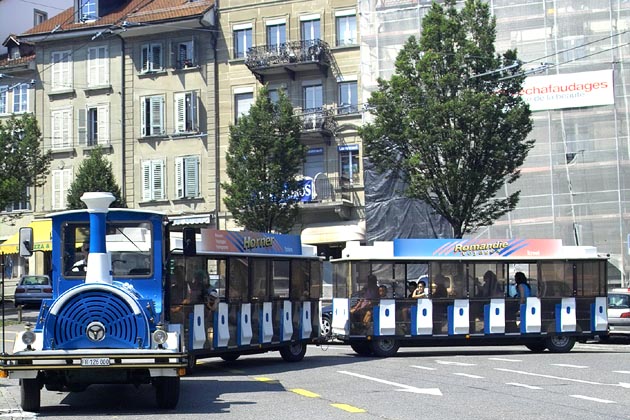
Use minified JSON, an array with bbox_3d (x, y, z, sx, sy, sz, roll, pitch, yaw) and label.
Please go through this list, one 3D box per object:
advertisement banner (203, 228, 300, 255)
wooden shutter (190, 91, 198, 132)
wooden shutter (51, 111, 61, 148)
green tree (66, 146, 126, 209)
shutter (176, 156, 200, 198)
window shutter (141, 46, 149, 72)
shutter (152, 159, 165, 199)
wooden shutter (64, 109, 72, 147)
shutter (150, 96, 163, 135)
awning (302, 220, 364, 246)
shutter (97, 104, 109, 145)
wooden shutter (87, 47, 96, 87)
[{"bbox_3d":[-1.051,0.585,20.347,0.050,0.360,3.280,-2,-4,29],"label":"advertisement banner"},{"bbox_3d":[-5.421,-4.535,52.252,0.050,1.830,0.600,-5,-7,30],"label":"wooden shutter"},{"bbox_3d":[-12.332,-3.834,55.215,0.590,1.842,0.050,-4,-7,21],"label":"wooden shutter"},{"bbox_3d":[-9.295,0.677,49.167,2.829,6.830,2.829,-1,-6,0],"label":"green tree"},{"bbox_3d":[-5.747,-1.457,52.258,1.195,1.876,0.270,-4,-7,21],"label":"shutter"},{"bbox_3d":[-8.029,-7.134,54.452,0.600,1.250,0.050,-6,-7,41],"label":"window shutter"},{"bbox_3d":[-7.510,-1.390,55.135,0.650,1.900,0.050,-3,-6,13],"label":"shutter"},{"bbox_3d":[-11.870,-3.894,55.388,0.530,1.840,0.050,-4,-6,21],"label":"wooden shutter"},{"bbox_3d":[-7.571,-4.491,55.390,0.650,1.905,0.050,-2,-6,5],"label":"shutter"},{"bbox_3d":[0.769,0.981,49.063,2.648,0.850,1.000,-4,-7,21],"label":"awning"},{"bbox_3d":[-9.961,-3.994,54.300,0.614,1.835,0.050,-4,-7,21],"label":"shutter"},{"bbox_3d":[-10.599,-6.811,55.162,0.540,1.860,0.050,-4,-6,21],"label":"wooden shutter"}]

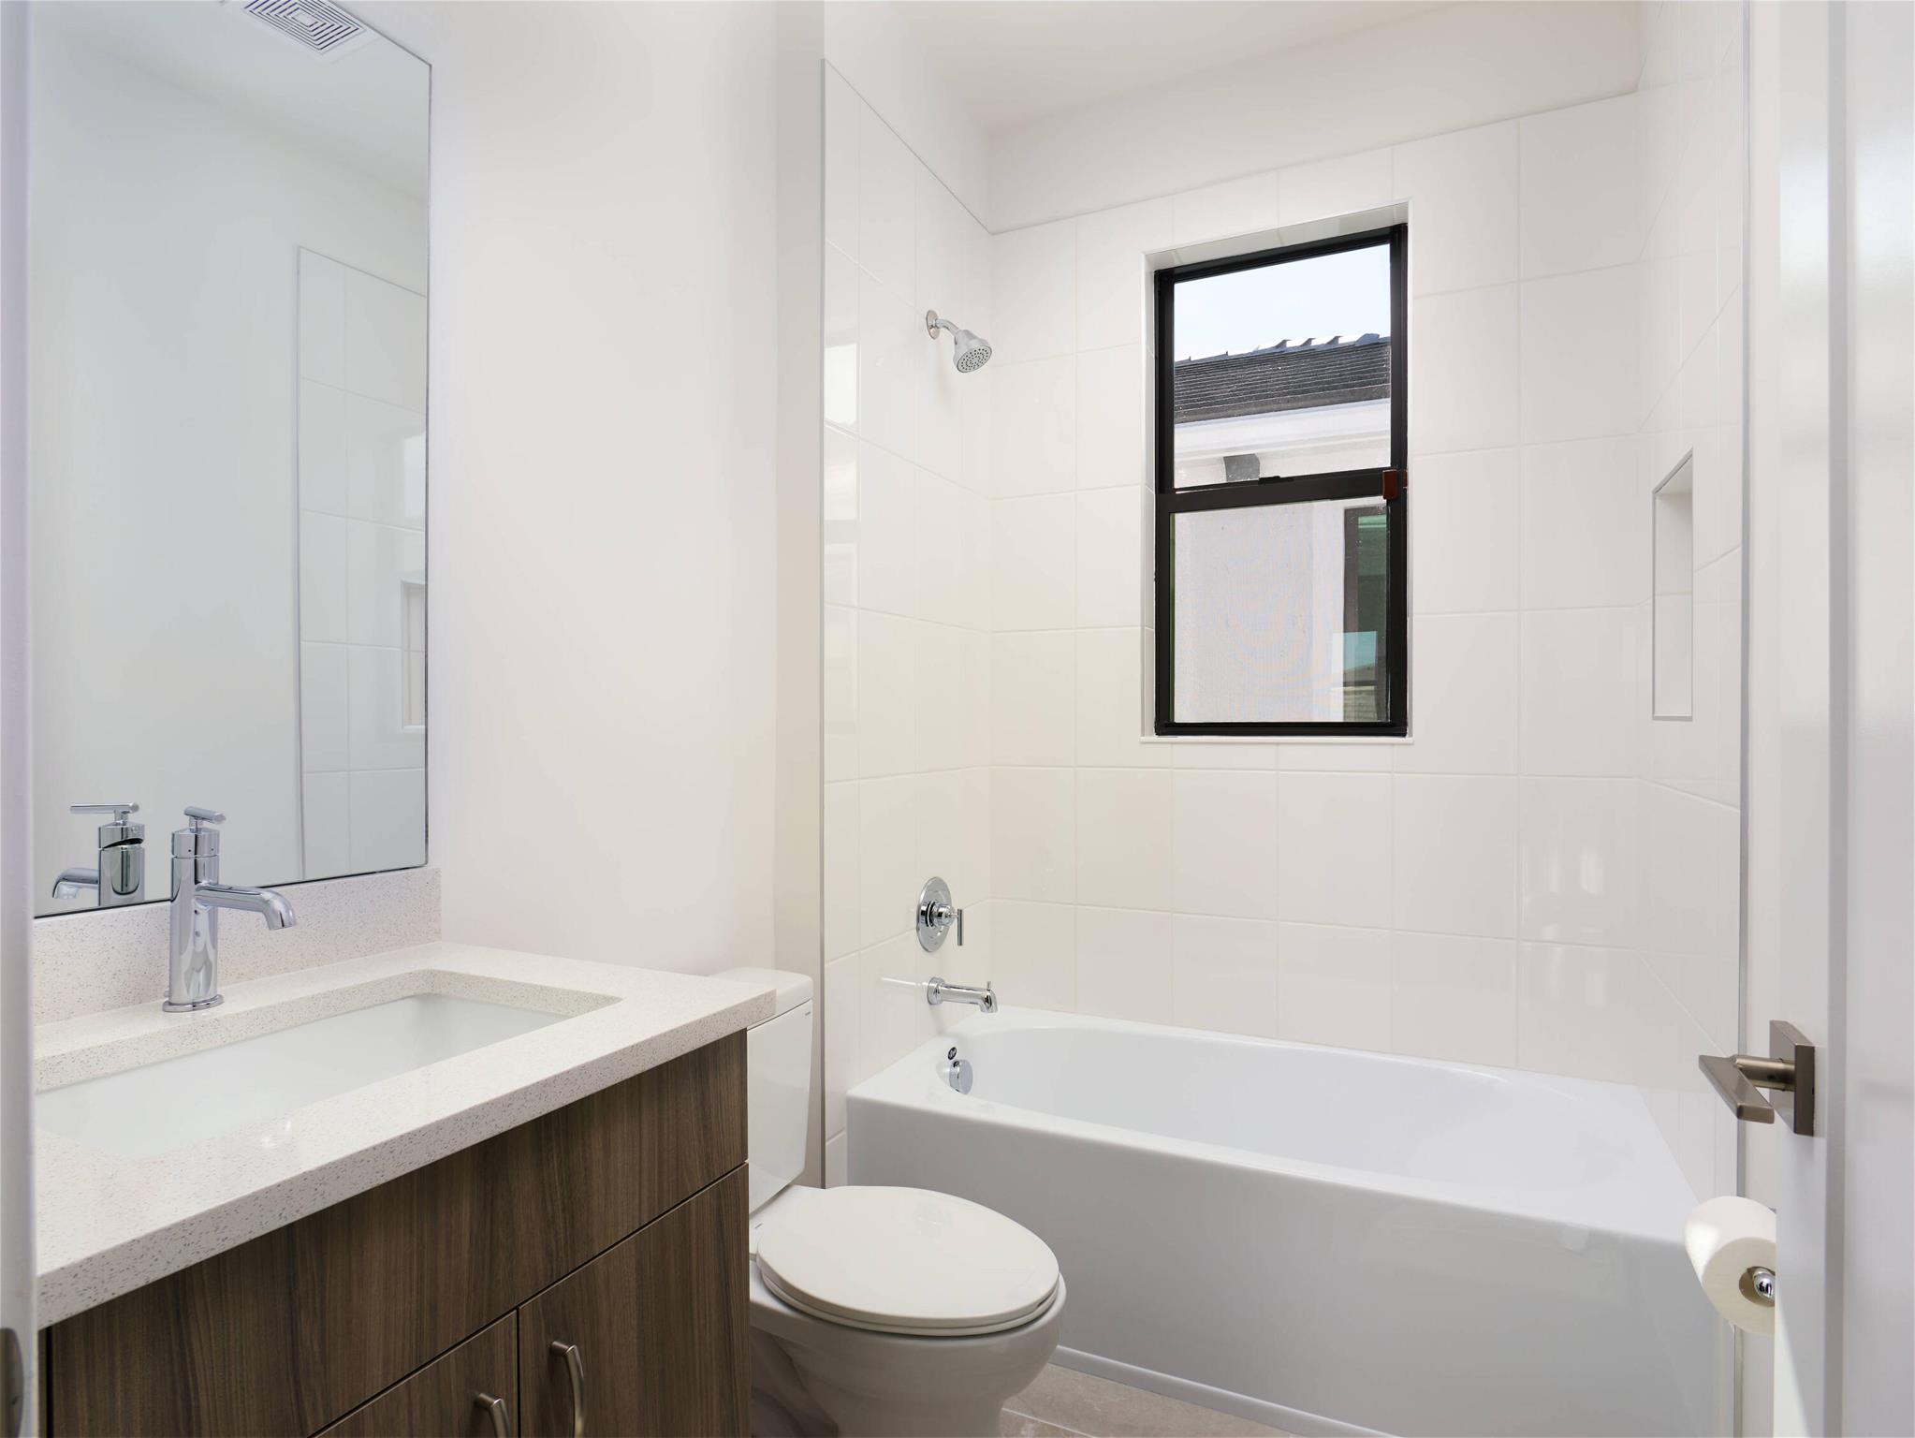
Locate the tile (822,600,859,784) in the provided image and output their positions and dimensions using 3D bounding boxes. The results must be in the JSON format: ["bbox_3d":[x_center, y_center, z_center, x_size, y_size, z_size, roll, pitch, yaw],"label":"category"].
[{"bbox_3d":[-0.238,-0.052,2.041,0.010,0.360,0.127,0,0,25],"label":"tile"}]

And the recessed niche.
[{"bbox_3d":[1.341,-0.221,1.794,0.090,0.453,0.341,0,0,26],"label":"recessed niche"}]

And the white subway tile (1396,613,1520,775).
[{"bbox_3d":[1.123,-0.056,2.252,0.254,0.362,0.010,0,0,26],"label":"white subway tile"}]

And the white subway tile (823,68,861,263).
[{"bbox_3d":[-0.241,-1.142,2.052,0.010,0.353,0.129,0,0,26],"label":"white subway tile"}]

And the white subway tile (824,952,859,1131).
[{"bbox_3d":[-0.237,0.668,2.043,0.010,0.360,0.127,0,0,25],"label":"white subway tile"}]

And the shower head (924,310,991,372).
[{"bbox_3d":[0.010,-0.904,2.368,0.158,0.157,0.090,0,0,25],"label":"shower head"}]

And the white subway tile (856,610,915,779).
[{"bbox_3d":[-0.157,-0.055,2.231,0.010,0.362,0.256,0,0,26],"label":"white subway tile"}]

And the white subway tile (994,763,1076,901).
[{"bbox_3d":[0.205,0.306,2.674,0.246,0.361,0.010,0,0,26],"label":"white subway tile"}]

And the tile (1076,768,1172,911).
[{"bbox_3d":[0.433,0.309,2.590,0.256,0.364,0.010,0,0,26],"label":"tile"}]

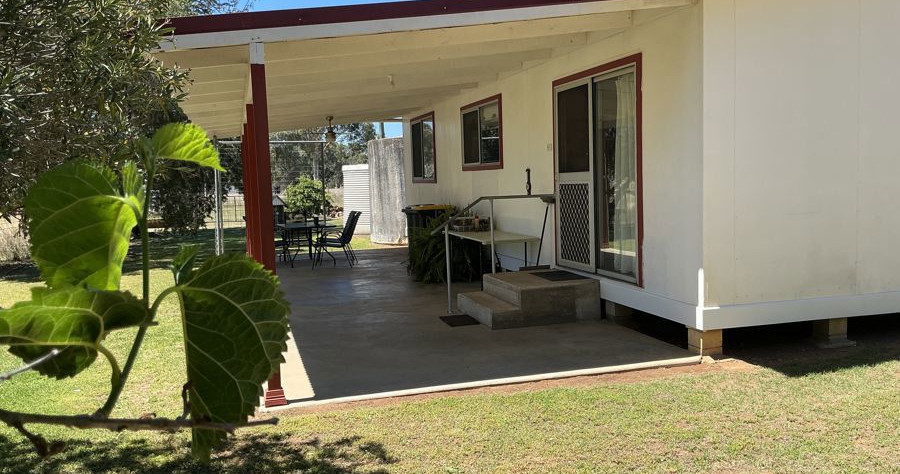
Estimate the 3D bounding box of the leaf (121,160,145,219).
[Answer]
[{"bbox_3d":[-0.284,-0.042,0.650,0.021,0.050,0.024,-3,5,-14],"label":"leaf"}]

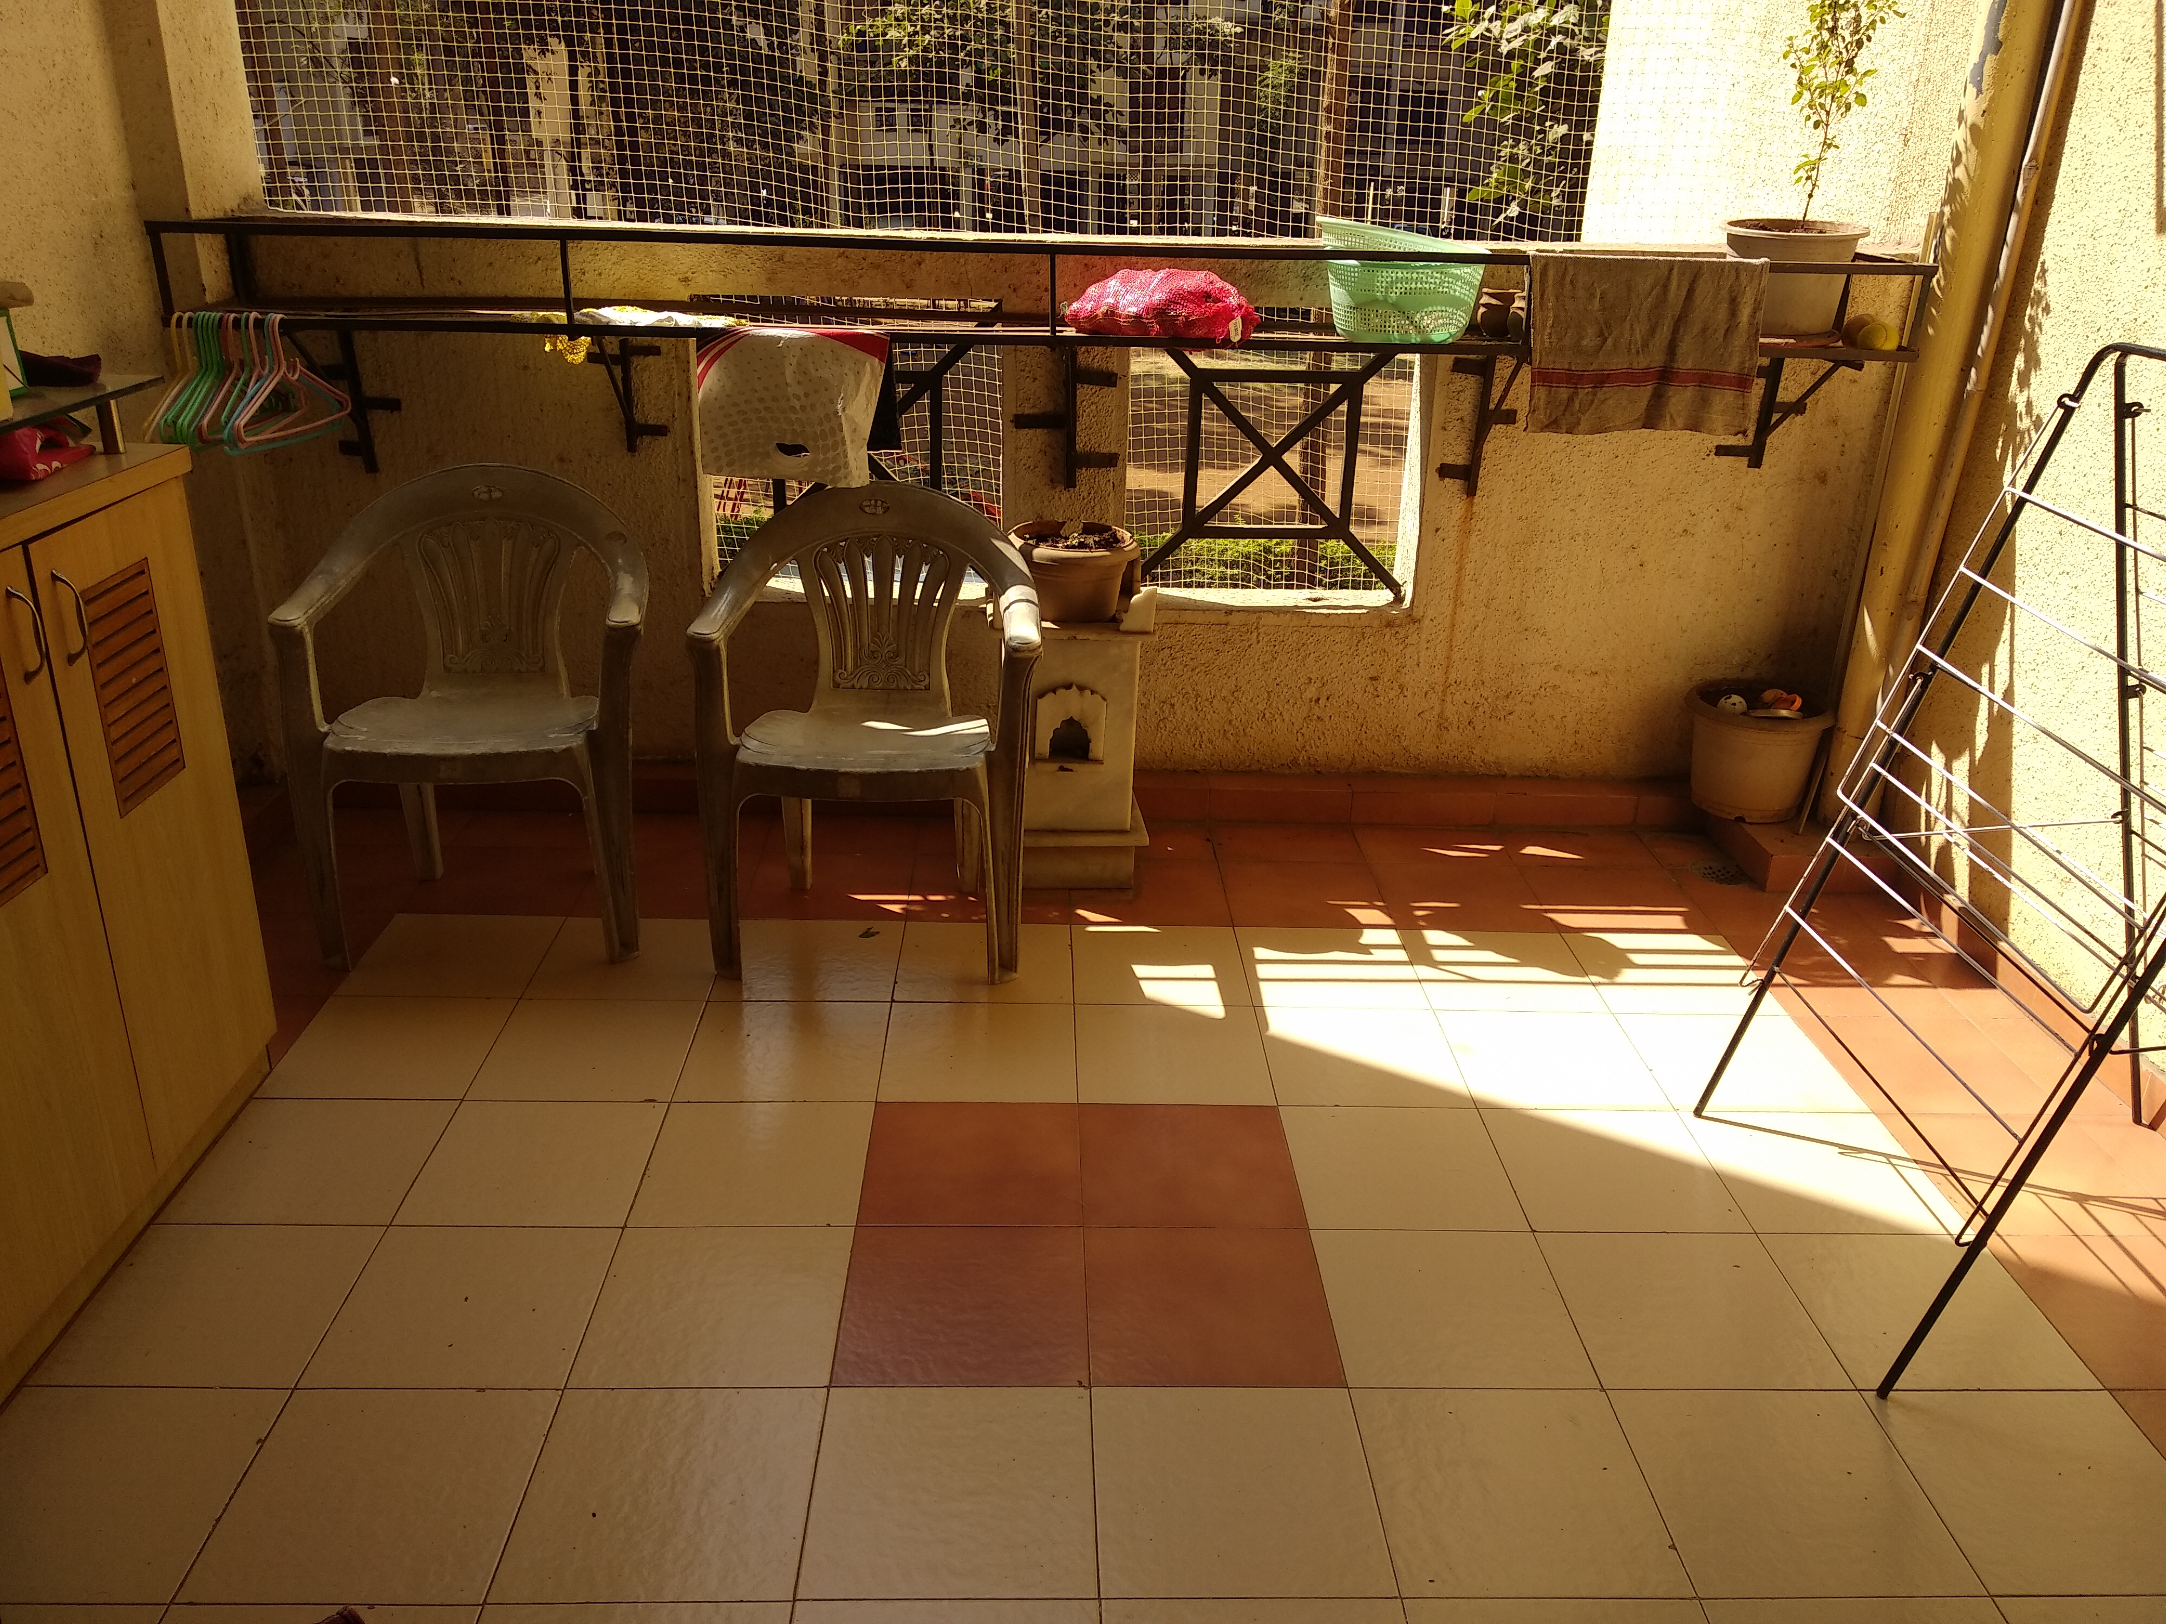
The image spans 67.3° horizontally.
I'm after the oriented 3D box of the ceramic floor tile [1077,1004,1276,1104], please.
[{"bbox_3d":[0.141,0.389,2.588,0.300,0.010,0.298,1,23,-2],"label":"ceramic floor tile"}]

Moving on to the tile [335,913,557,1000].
[{"bbox_3d":[-1.093,0.257,2.845,0.304,0.010,0.299,1,23,-2],"label":"tile"}]

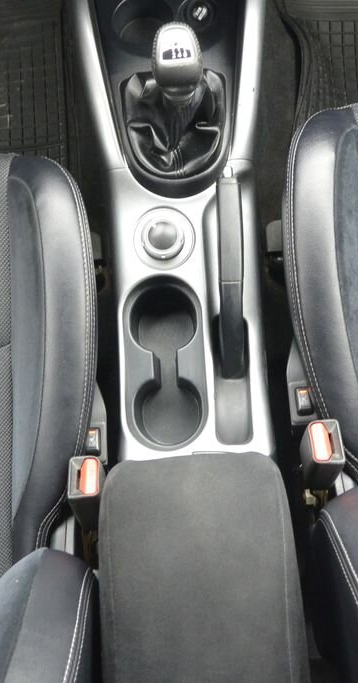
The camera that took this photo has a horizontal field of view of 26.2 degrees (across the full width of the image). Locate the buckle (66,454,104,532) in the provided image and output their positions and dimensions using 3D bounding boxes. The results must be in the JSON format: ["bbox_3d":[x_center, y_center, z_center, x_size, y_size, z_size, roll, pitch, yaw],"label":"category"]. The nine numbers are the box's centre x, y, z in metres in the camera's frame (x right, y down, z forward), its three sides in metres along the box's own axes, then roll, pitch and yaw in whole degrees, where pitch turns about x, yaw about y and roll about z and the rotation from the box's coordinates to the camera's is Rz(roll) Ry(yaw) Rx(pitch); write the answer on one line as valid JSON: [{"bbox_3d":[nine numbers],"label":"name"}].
[{"bbox_3d":[-0.093,0.161,0.811,0.030,0.073,0.045,-6,51,1],"label":"buckle"}]

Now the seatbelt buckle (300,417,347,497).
[{"bbox_3d":[0.149,0.119,0.805,0.030,0.073,0.045,-2,59,-1],"label":"seatbelt buckle"}]

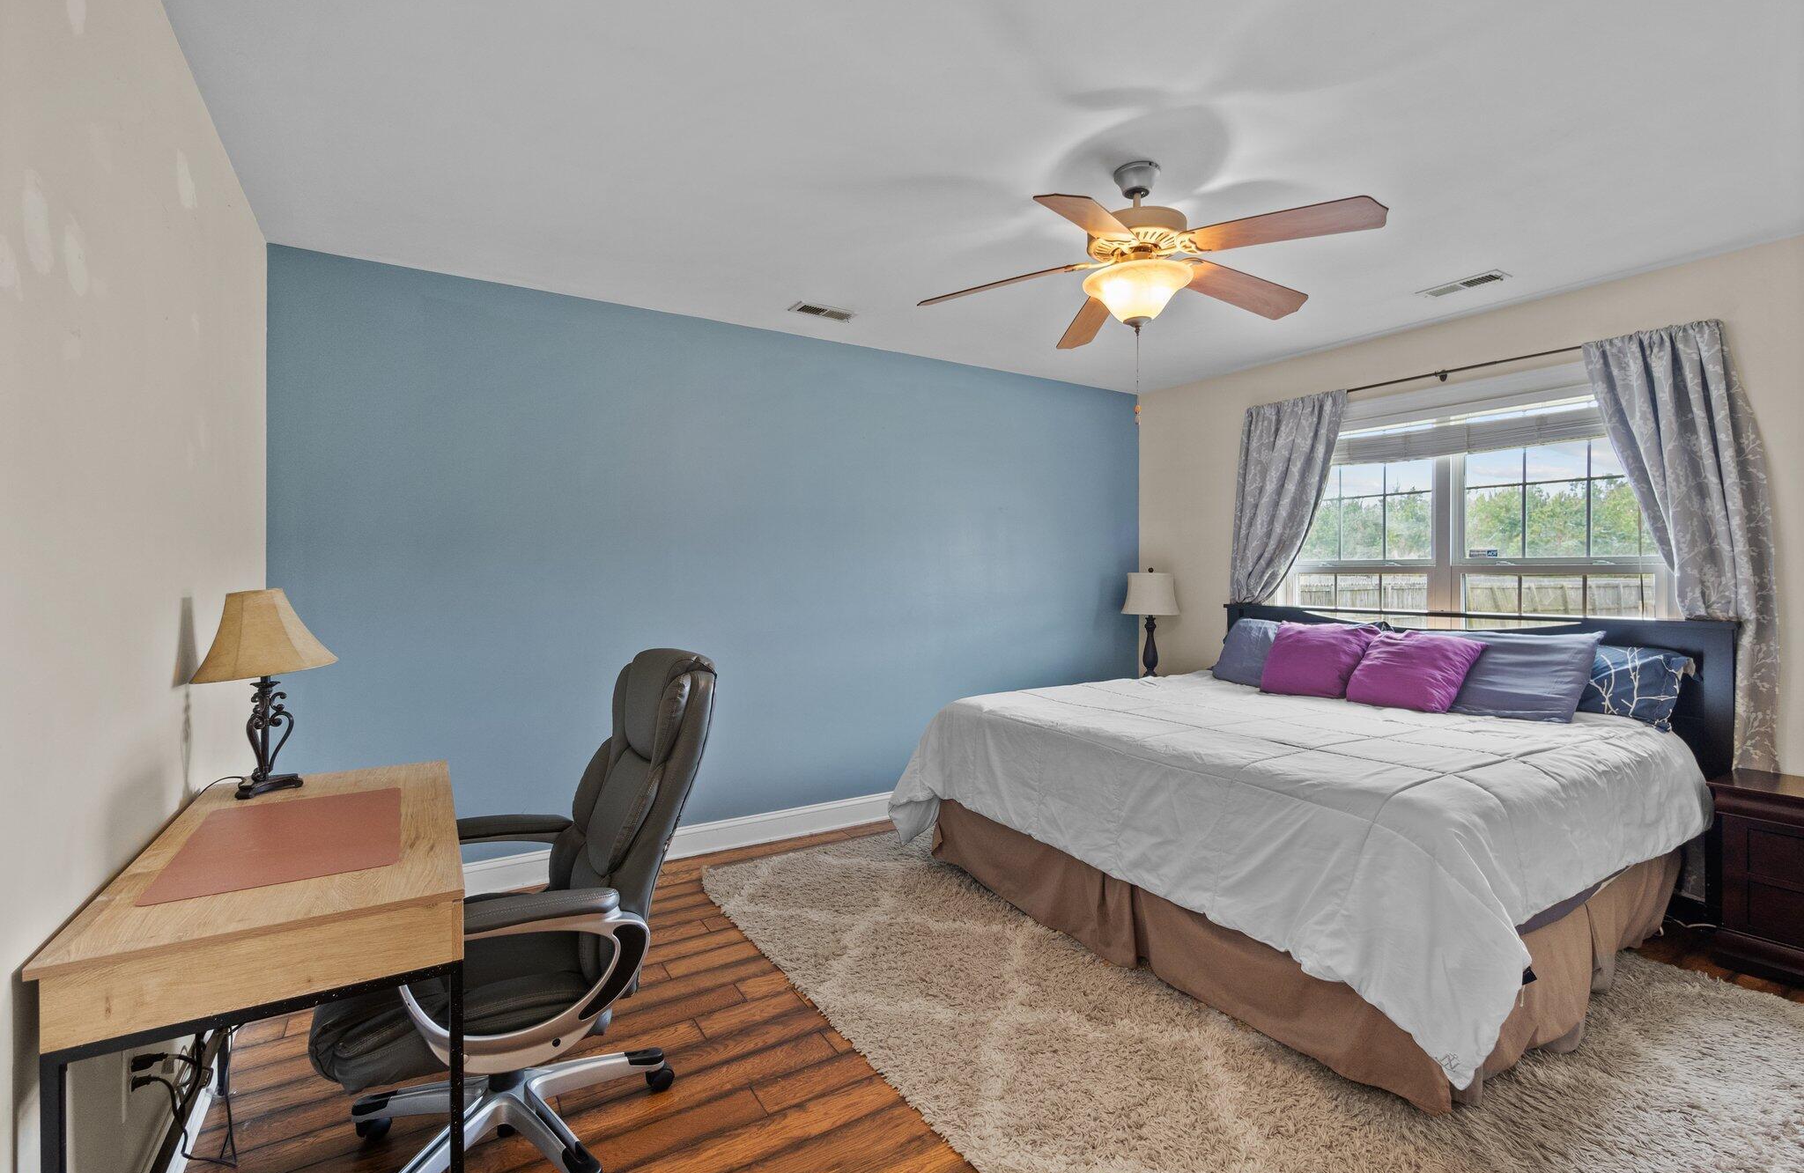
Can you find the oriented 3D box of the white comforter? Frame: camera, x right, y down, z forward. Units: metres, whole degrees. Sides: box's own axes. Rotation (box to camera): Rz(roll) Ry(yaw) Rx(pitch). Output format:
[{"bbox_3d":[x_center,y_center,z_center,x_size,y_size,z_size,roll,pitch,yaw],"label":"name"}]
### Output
[{"bbox_3d":[1.398,0.826,2.996,1.839,0.618,2.204,0,1,-33],"label":"white comforter"}]

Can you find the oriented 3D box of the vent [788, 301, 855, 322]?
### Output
[{"bbox_3d":[-0.348,-1.243,3.332,0.303,0.026,0.142,0,1,-33],"label":"vent"}]

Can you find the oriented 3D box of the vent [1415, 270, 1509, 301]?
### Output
[{"bbox_3d":[2.314,-1.237,3.013,0.147,0.026,0.299,0,1,-33],"label":"vent"}]

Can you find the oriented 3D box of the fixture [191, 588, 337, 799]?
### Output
[{"bbox_3d":[-1.612,0.258,1.878,0.253,0.507,0.353,0,1,-33],"label":"fixture"}]

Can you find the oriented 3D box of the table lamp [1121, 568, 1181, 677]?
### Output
[{"bbox_3d":[1.514,0.252,4.467,0.354,0.702,0.343,0,1,-33],"label":"table lamp"}]

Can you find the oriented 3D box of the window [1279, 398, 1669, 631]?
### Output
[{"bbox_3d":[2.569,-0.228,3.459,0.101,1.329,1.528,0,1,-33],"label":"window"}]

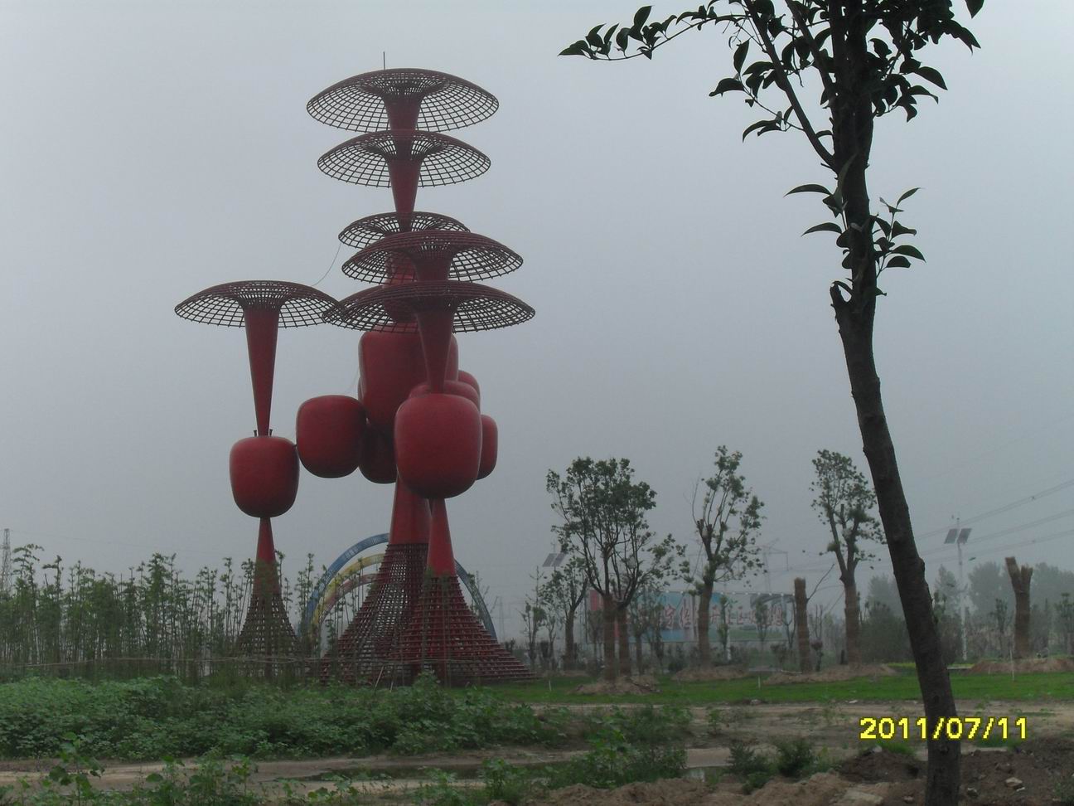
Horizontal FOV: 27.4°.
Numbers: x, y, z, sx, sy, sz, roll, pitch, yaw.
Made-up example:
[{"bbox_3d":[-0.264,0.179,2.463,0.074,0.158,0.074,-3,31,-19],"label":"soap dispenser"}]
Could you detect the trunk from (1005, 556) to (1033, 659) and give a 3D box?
[{"bbox_3d":[17.203,7.302,78.618,0.890,3.664,0.700,-2,-6,0],"label":"trunk"}]

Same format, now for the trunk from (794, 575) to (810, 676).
[{"bbox_3d":[9.323,7.827,77.580,0.452,3.320,0.452,-2,-6,0],"label":"trunk"}]

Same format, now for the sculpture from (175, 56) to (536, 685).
[{"bbox_3d":[-7.950,-1.456,93.205,15.842,26.604,14.300,-2,-6,0],"label":"sculpture"}]

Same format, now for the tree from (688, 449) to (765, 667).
[{"bbox_3d":[7.285,5.906,84.831,2.842,8.510,2.842,-2,-6,0],"label":"tree"}]

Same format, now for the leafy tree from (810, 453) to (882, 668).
[{"bbox_3d":[11.514,5.729,81.820,2.678,8.020,2.678,-2,-6,0],"label":"leafy tree"}]

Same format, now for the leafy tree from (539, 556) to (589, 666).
[{"bbox_3d":[1.183,9.130,95.568,2.183,4.963,2.183,-2,-6,0],"label":"leafy tree"}]

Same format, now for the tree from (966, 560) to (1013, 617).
[{"bbox_3d":[57.350,24.840,278.769,6.156,9.836,6.156,-2,-6,0],"label":"tree"}]

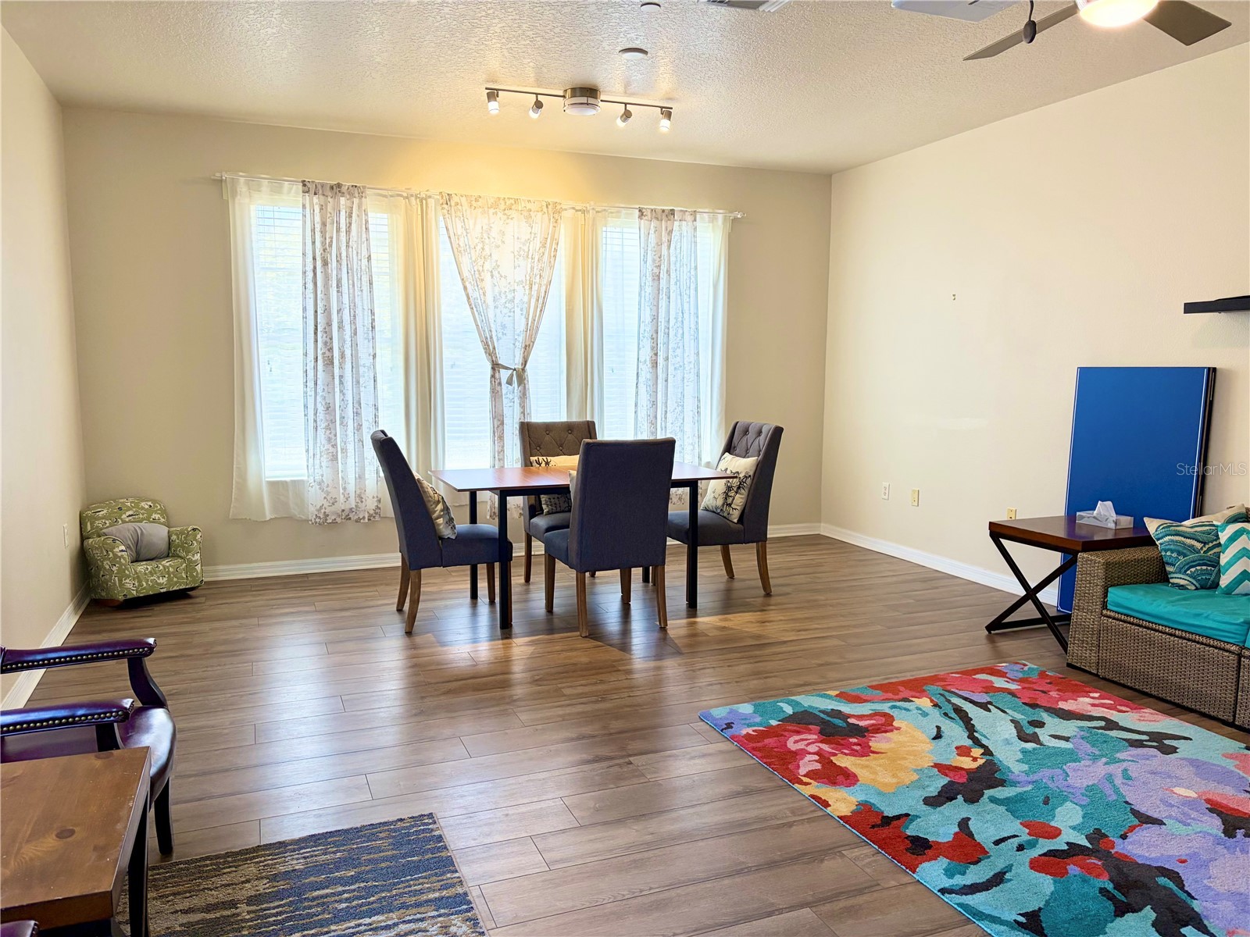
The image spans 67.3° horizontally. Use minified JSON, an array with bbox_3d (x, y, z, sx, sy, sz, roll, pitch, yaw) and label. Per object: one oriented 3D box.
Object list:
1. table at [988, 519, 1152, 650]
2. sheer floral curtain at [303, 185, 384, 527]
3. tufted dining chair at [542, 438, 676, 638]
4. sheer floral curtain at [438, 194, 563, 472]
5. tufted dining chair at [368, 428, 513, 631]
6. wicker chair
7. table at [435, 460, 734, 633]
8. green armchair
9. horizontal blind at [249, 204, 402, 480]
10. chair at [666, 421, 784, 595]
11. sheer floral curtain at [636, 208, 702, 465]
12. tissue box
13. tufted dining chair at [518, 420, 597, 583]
[{"bbox_3d":[2.245,0.586,4.708,0.570,0.590,0.560,-3,7,-22],"label":"table"},{"bbox_3d":[-1.804,-0.723,5.994,0.460,2.120,0.100,-3,7,-22],"label":"sheer floral curtain"},{"bbox_3d":[-0.089,0.323,5.056,0.500,1.020,0.650,-3,7,-22],"label":"tufted dining chair"},{"bbox_3d":[-0.805,-0.715,6.276,0.831,2.132,0.100,-3,7,-22],"label":"sheer floral curtain"},{"bbox_3d":[-0.983,0.309,5.016,0.665,1.004,0.490,-3,7,-22],"label":"tufted dining chair"},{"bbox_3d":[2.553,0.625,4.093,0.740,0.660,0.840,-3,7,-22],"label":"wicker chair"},{"bbox_3d":[-0.269,0.406,5.447,1.560,0.760,0.890,-3,7,-22],"label":"table"},{"bbox_3d":[-2.789,0.473,5.465,0.450,0.557,0.490,7,10,44],"label":"green armchair"},{"bbox_3d":[-1.900,-0.793,6.063,0.870,1.740,0.060,-3,7,-22],"label":"horizontal blind"},{"bbox_3d":[0.533,0.238,5.639,0.665,1.004,0.490,-3,7,-22],"label":"chair"},{"bbox_3d":[0.313,-0.765,6.724,0.520,2.129,0.100,-3,7,-22],"label":"sheer floral curtain"},{"bbox_3d":[2.384,0.255,4.676,0.120,0.055,0.215,-3,8,-28],"label":"tissue box"},{"bbox_3d":[-0.325,0.229,5.692,0.490,1.004,0.665,-3,7,-22],"label":"tufted dining chair"}]

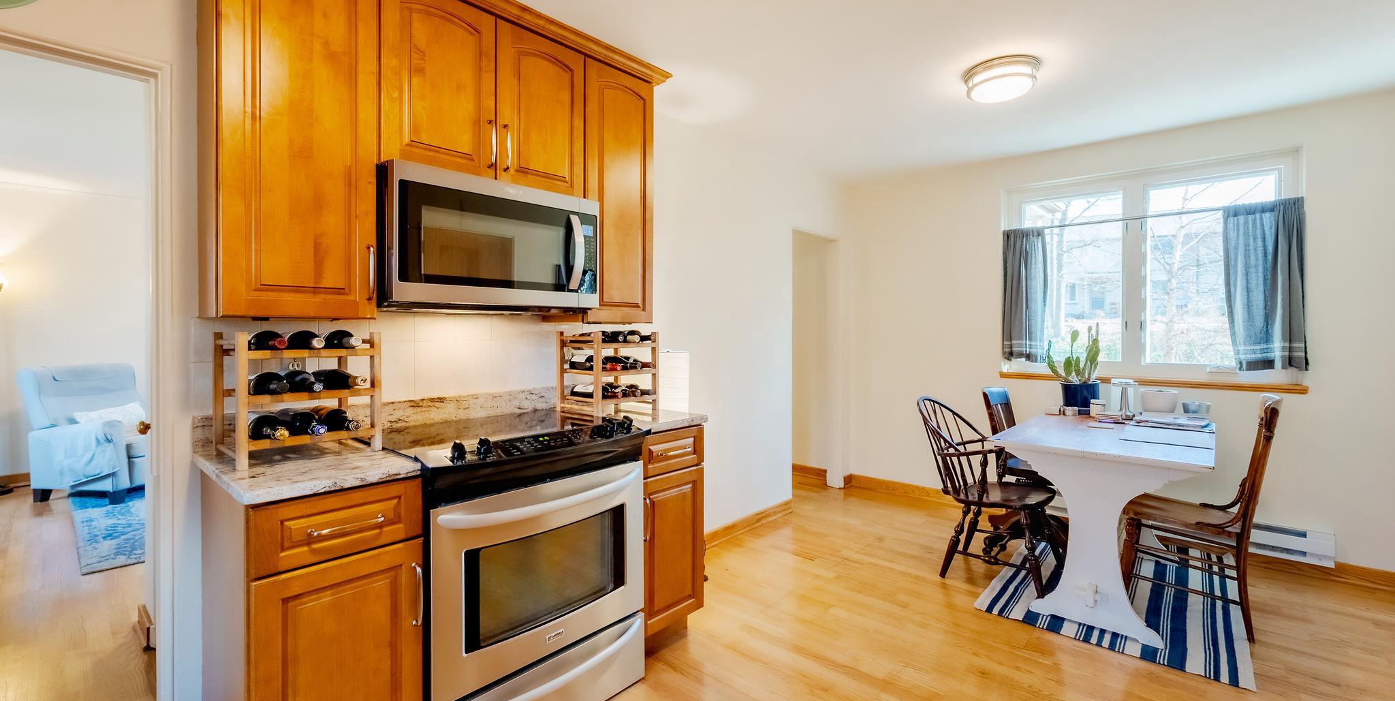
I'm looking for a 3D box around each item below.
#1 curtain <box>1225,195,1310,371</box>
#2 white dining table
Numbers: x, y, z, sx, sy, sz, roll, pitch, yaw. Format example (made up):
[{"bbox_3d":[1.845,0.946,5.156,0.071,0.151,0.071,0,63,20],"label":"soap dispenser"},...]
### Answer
[{"bbox_3d":[3.104,-0.351,2.978,0.335,0.940,0.080,1,1,41],"label":"curtain"},{"bbox_3d":[2.106,0.808,2.799,0.800,0.755,1.230,2,2,43],"label":"white dining table"}]

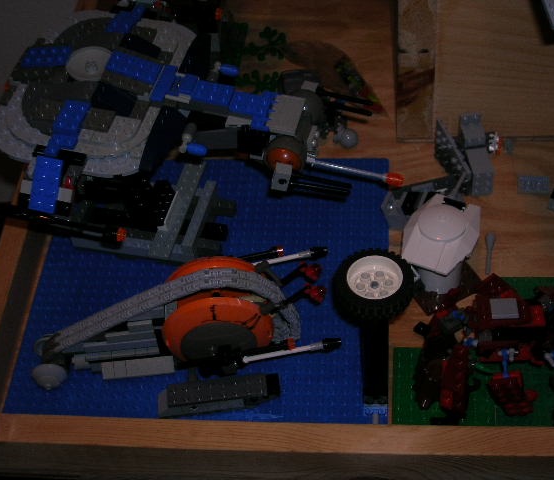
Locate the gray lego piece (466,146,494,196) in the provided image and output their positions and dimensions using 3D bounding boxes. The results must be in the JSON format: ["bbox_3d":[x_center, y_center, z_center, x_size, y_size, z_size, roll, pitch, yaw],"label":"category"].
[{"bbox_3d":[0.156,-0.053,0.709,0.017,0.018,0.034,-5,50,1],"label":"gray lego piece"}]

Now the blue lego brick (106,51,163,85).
[{"bbox_3d":[-0.090,-0.108,0.582,0.032,0.005,0.016,20,51,-2],"label":"blue lego brick"}]

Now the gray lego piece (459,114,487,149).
[{"bbox_3d":[0.144,-0.080,0.676,0.016,0.011,0.024,-5,50,1],"label":"gray lego piece"}]

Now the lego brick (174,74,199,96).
[{"bbox_3d":[-0.056,-0.095,0.577,0.013,0.005,0.015,12,52,8],"label":"lego brick"}]

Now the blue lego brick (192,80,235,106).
[{"bbox_3d":[-0.039,-0.090,0.575,0.024,0.005,0.016,12,52,8],"label":"blue lego brick"}]

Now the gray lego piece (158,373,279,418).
[{"bbox_3d":[-0.038,0.100,0.601,0.079,0.014,0.017,-7,50,0],"label":"gray lego piece"}]

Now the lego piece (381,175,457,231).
[{"bbox_3d":[0.105,-0.026,0.689,0.056,0.017,0.031,-13,51,-5],"label":"lego piece"}]

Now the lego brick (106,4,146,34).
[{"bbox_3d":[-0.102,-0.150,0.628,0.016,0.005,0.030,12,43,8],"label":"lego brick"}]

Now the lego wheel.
[{"bbox_3d":[0.067,0.032,0.639,0.056,0.026,0.056,1,51,6],"label":"lego wheel"}]

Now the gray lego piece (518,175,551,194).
[{"bbox_3d":[0.197,-0.042,0.710,0.024,0.005,0.016,2,51,7],"label":"gray lego piece"}]

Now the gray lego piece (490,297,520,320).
[{"bbox_3d":[0.138,0.042,0.561,0.016,0.004,0.016,-1,39,5],"label":"gray lego piece"}]

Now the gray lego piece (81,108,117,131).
[{"bbox_3d":[-0.109,-0.073,0.569,0.016,0.005,0.016,9,52,12],"label":"gray lego piece"}]

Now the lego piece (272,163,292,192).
[{"bbox_3d":[0.003,-0.038,0.565,0.010,0.016,0.008,13,53,4],"label":"lego piece"}]

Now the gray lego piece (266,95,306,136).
[{"bbox_3d":[0.006,-0.075,0.559,0.016,0.004,0.032,9,52,13],"label":"gray lego piece"}]

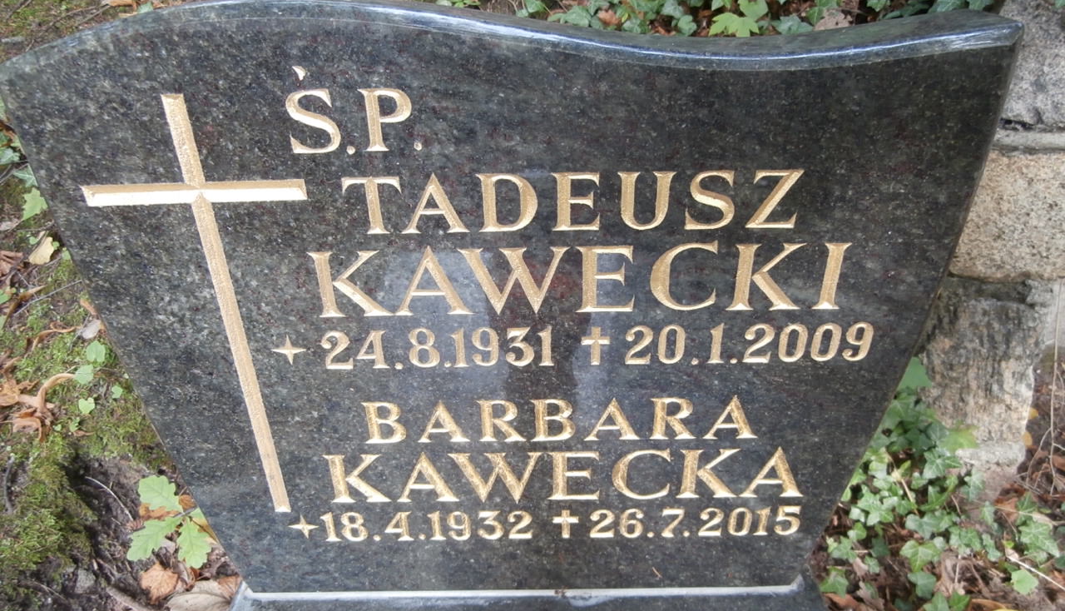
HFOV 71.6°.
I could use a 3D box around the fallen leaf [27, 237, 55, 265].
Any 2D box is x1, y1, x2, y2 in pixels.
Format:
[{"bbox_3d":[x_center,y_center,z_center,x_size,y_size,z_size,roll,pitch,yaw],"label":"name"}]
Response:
[{"bbox_3d":[-0.726,-0.079,1.099,0.030,0.012,0.046,28,71,11],"label":"fallen leaf"}]

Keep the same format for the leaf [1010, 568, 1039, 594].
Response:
[{"bbox_3d":[0.707,0.395,1.062,0.036,0.008,0.031,-40,47,-21],"label":"leaf"}]

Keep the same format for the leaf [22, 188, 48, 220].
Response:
[{"bbox_3d":[-0.769,-0.155,1.139,0.041,0.012,0.070,10,57,-16],"label":"leaf"}]

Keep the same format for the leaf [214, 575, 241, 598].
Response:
[{"bbox_3d":[-0.434,0.395,1.056,0.066,0.012,0.051,34,47,25],"label":"leaf"}]

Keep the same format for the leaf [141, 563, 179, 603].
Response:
[{"bbox_3d":[-0.529,0.395,1.050,0.053,0.008,0.056,-5,49,-2],"label":"leaf"}]

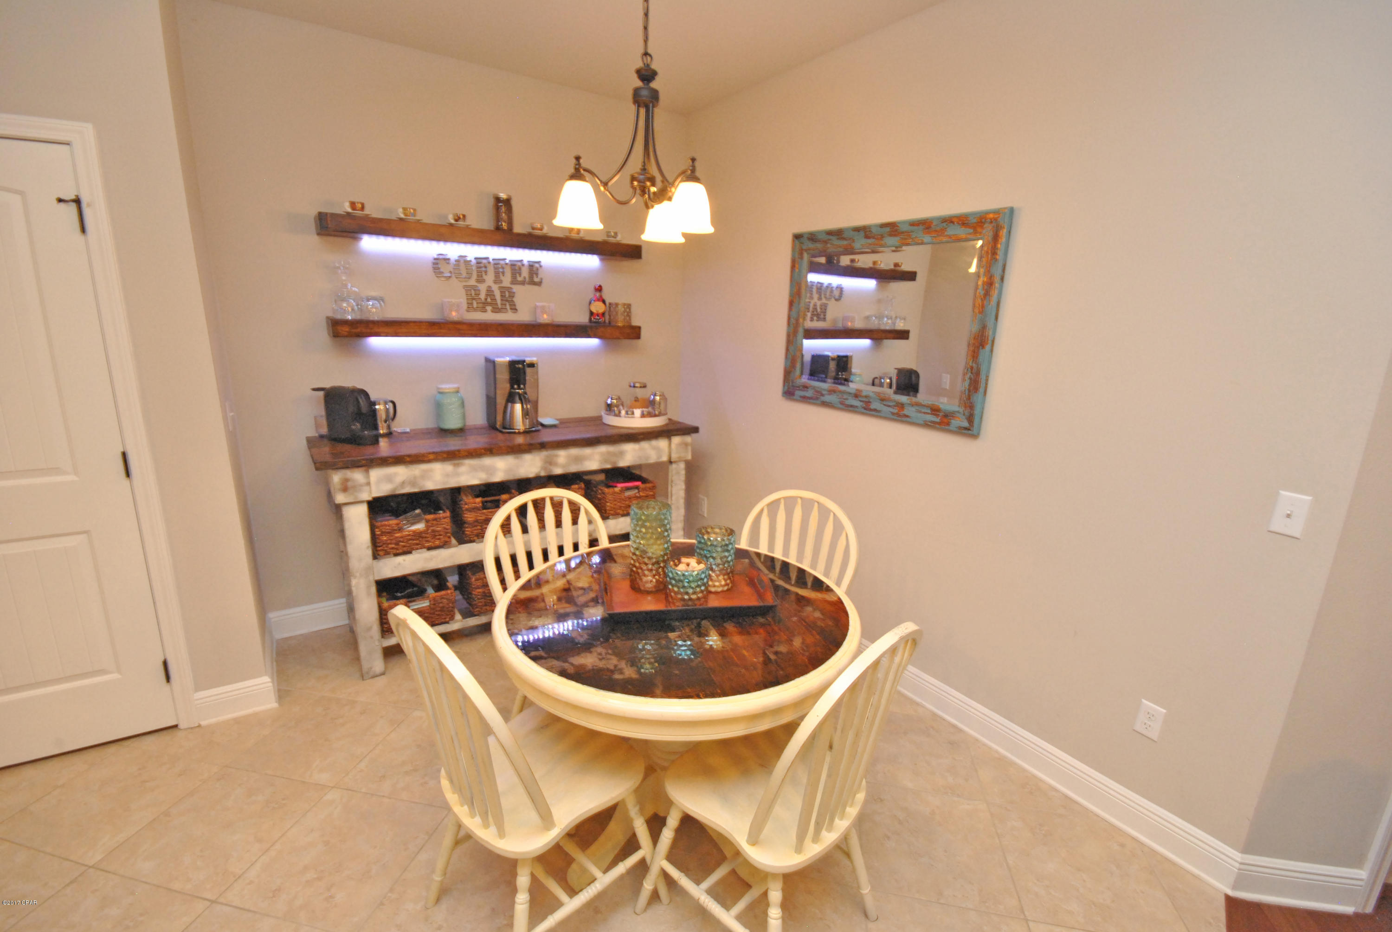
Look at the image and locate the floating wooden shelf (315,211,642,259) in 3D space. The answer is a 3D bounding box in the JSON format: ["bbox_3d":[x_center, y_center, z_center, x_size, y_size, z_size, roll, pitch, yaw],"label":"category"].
[{"bbox_3d":[-1.002,-1.136,2.940,1.535,0.080,0.204,-8,17,-34],"label":"floating wooden shelf"}]

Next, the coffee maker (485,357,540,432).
[{"bbox_3d":[-0.966,-0.383,3.058,0.210,0.360,0.265,-7,16,-32],"label":"coffee maker"}]

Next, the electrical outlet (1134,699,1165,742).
[{"bbox_3d":[1.444,0.811,1.847,0.007,0.114,0.070,-8,17,-34],"label":"electrical outlet"}]

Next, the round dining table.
[{"bbox_3d":[-0.064,0.771,1.848,1.075,0.760,1.075,2,13,0],"label":"round dining table"}]

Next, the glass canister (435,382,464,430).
[{"bbox_3d":[-1.263,-0.303,2.987,0.130,0.221,0.130,-8,17,-34],"label":"glass canister"}]

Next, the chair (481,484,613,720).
[{"bbox_3d":[-0.384,0.604,2.048,0.540,0.970,0.500,12,17,36],"label":"chair"}]

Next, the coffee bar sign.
[{"bbox_3d":[-1.077,-0.948,3.053,0.573,0.274,0.020,-8,17,-34],"label":"coffee bar sign"}]

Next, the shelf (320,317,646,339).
[{"bbox_3d":[-1.006,-0.708,3.038,1.550,0.070,0.200,-8,17,-35],"label":"shelf"}]

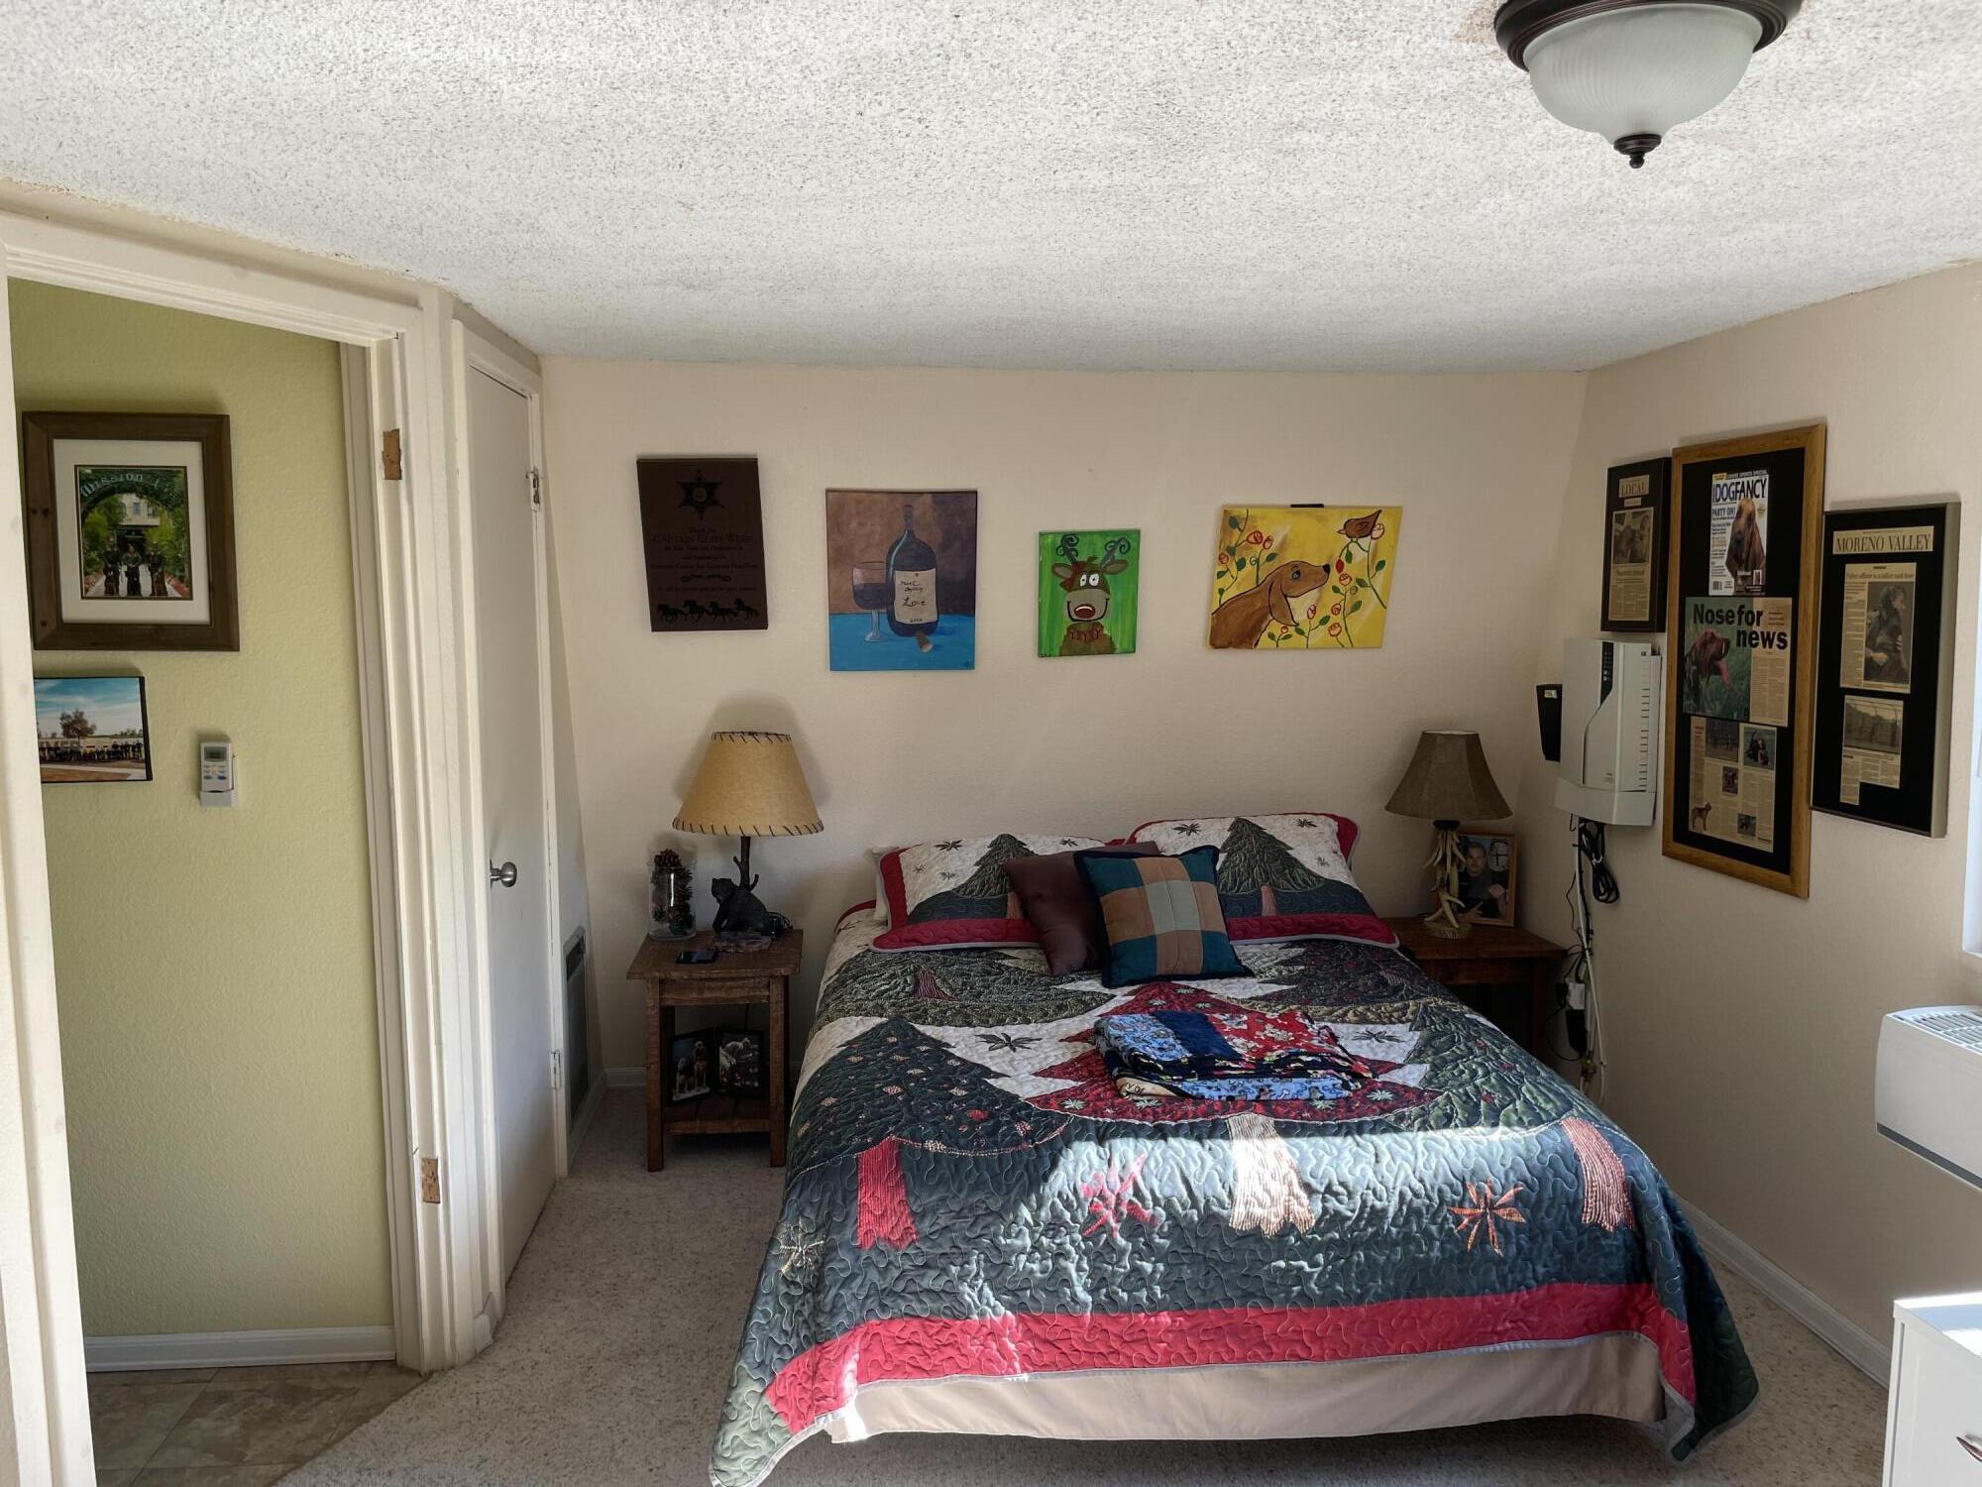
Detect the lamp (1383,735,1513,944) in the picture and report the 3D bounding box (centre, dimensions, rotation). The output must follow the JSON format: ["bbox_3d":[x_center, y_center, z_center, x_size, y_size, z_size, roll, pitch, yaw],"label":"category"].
[{"bbox_3d":[1.312,0.262,4.267,0.360,0.572,0.360,0,7,-5],"label":"lamp"}]

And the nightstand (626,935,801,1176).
[{"bbox_3d":[-0.736,0.837,4.089,0.440,0.540,0.445,0,7,-5],"label":"nightstand"}]

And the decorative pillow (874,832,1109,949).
[{"bbox_3d":[0.046,0.410,4.200,0.760,0.170,0.420,0,52,-5],"label":"decorative pillow"}]

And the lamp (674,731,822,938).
[{"bbox_3d":[-0.669,0.270,4.101,0.410,0.585,0.410,0,7,-5],"label":"lamp"}]

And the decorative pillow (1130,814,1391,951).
[{"bbox_3d":[0.733,0.386,4.218,0.730,0.450,0.180,0,-38,-2],"label":"decorative pillow"}]

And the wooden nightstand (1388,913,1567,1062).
[{"bbox_3d":[1.339,0.816,4.321,0.440,0.540,0.440,0,7,-5],"label":"wooden nightstand"}]

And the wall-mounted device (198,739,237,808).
[{"bbox_3d":[-1.466,0.054,2.816,0.060,0.137,0.030,0,7,-5],"label":"wall-mounted device"}]

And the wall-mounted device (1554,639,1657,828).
[{"bbox_3d":[1.588,-0.038,3.843,0.107,0.460,0.305,0,7,-5],"label":"wall-mounted device"}]

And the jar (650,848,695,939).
[{"bbox_3d":[-0.910,0.427,4.248,0.133,0.236,0.133,0,7,-5],"label":"jar"}]

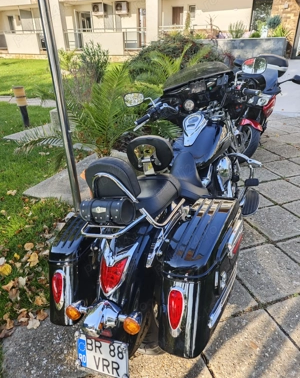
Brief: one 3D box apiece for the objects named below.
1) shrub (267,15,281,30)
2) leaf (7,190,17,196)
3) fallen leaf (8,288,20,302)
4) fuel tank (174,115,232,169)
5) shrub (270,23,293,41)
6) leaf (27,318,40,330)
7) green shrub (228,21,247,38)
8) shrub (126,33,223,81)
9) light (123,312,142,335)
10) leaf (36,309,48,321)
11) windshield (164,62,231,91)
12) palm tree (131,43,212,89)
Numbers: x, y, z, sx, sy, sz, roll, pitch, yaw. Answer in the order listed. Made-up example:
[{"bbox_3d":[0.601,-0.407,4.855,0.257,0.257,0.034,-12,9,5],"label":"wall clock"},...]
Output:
[{"bbox_3d":[5.377,-7.241,11.525,0.600,0.540,0.600,9,29,20],"label":"shrub"},{"bbox_3d":[-1.619,0.045,3.119,0.110,0.030,0.080,-16,31,-27],"label":"leaf"},{"bbox_3d":[-0.936,0.729,1.836,0.076,0.030,0.113,-13,31,-21],"label":"fallen leaf"},{"bbox_3d":[0.384,-0.343,1.980,0.350,0.260,0.560,2,27,27],"label":"fuel tank"},{"bbox_3d":[5.699,-6.825,11.518,0.850,0.600,0.800,10,29,21],"label":"shrub"},{"bbox_3d":[-0.716,0.827,1.634,0.079,0.030,0.070,-11,30,-18],"label":"leaf"},{"bbox_3d":[4.345,-7.896,13.200,0.850,0.750,0.800,7,30,14],"label":"green shrub"},{"bbox_3d":[0.706,-3.314,7.076,2.400,1.400,2.000,1,27,5],"label":"shrub"},{"bbox_3d":[-0.055,0.490,0.980,0.066,0.066,0.075,-4,23,29],"label":"light"},{"bbox_3d":[-0.680,0.801,1.682,0.070,0.030,0.074,-11,30,-17],"label":"leaf"},{"bbox_3d":[0.388,-0.910,2.150,0.540,0.160,0.180,-6,26,18],"label":"windshield"},{"bbox_3d":[0.454,-2.270,5.136,1.600,1.150,1.500,1,27,5],"label":"palm tree"}]

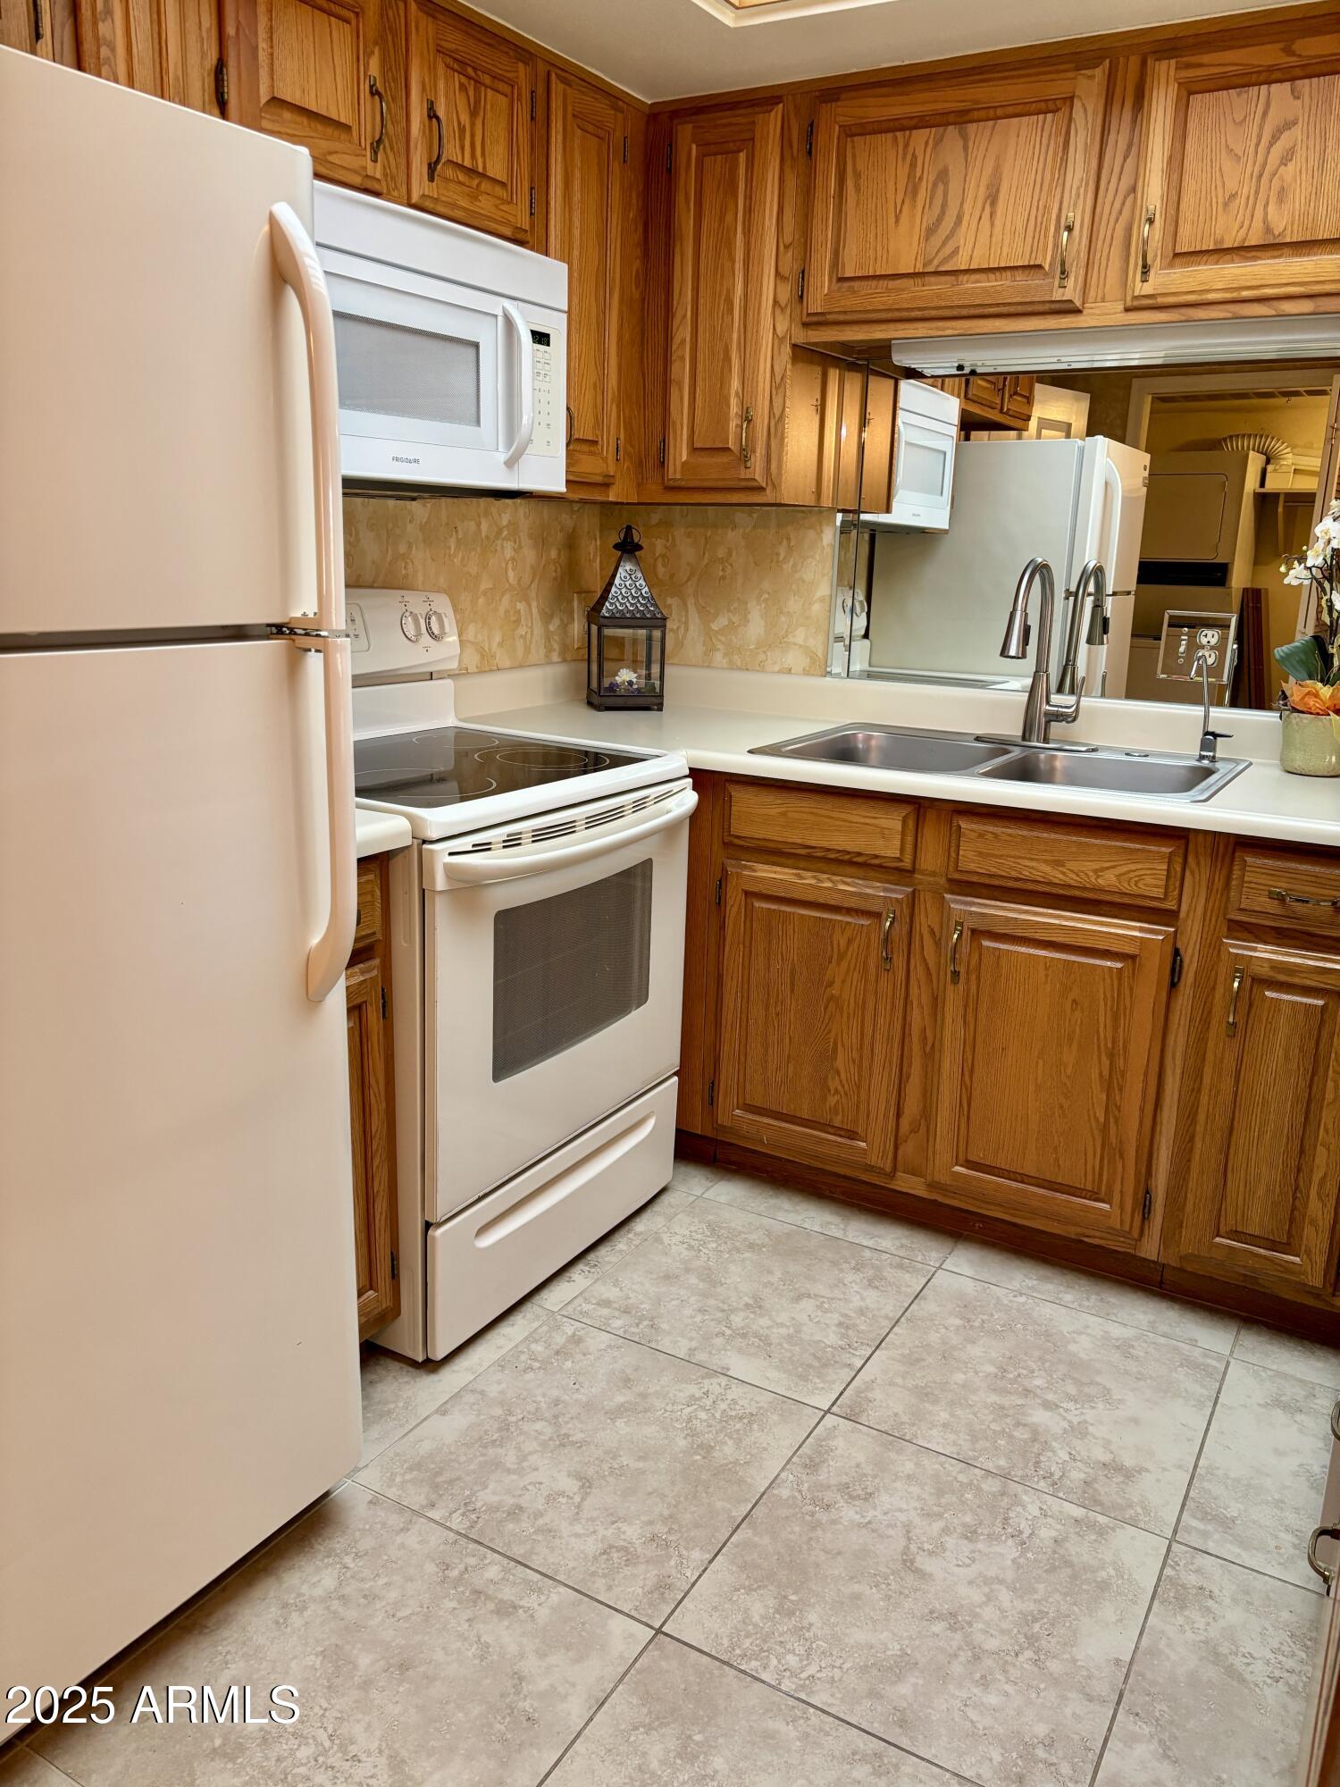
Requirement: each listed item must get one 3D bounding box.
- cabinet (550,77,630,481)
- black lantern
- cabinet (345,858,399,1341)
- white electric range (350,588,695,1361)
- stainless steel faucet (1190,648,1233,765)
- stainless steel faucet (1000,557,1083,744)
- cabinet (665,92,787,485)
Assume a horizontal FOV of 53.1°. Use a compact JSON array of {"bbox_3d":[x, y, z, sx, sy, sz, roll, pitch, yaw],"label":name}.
[{"bbox_3d":[-0.298,-1.187,2.674,0.325,0.720,0.265,10,17,29],"label":"cabinet"},{"bbox_3d":[-0.102,-0.643,3.131,0.158,0.416,0.158,-3,15,-16],"label":"black lantern"},{"bbox_3d":[-0.747,0.299,2.049,0.605,0.825,0.280,10,17,29],"label":"cabinet"},{"bbox_3d":[-0.417,0.064,2.471,0.685,1.185,0.763,10,17,29],"label":"white electric range"},{"bbox_3d":[1.012,-0.348,2.510,0.087,0.212,0.160,12,18,36],"label":"stainless steel faucet"},{"bbox_3d":[0.729,-0.468,2.621,0.112,0.377,0.284,10,17,29],"label":"stainless steel faucet"},{"bbox_3d":[0.175,-1.216,2.837,0.248,0.720,0.325,10,17,29],"label":"cabinet"}]

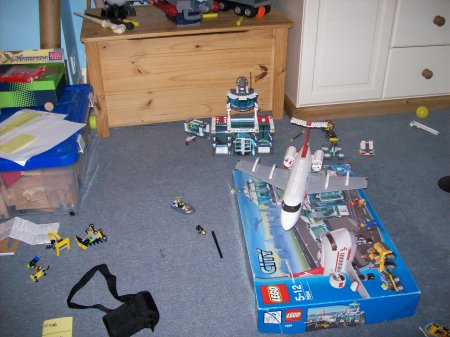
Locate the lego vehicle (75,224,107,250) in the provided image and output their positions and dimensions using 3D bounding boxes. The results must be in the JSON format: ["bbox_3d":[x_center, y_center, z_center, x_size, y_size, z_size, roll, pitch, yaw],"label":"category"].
[{"bbox_3d":[-0.429,0.221,1.502,0.074,0.032,0.060,-24,42,-29],"label":"lego vehicle"}]

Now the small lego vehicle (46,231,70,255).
[{"bbox_3d":[-0.524,0.237,1.475,0.053,0.041,0.048,28,45,34],"label":"small lego vehicle"}]

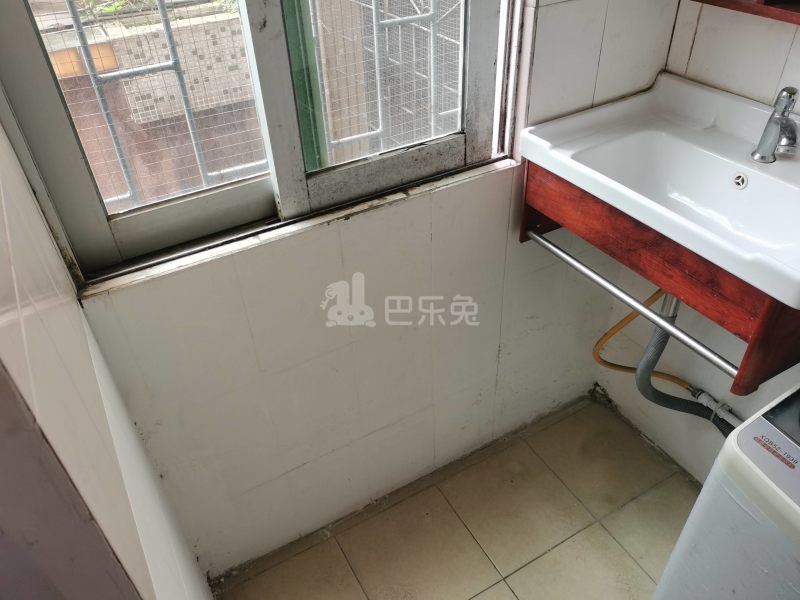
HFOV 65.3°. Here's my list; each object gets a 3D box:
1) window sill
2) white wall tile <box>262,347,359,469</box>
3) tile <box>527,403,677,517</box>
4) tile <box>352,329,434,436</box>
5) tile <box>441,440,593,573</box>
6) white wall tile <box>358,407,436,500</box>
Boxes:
[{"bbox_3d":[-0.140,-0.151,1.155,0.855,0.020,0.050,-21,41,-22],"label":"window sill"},{"bbox_3d":[-0.185,0.245,1.388,0.200,0.305,0.010,-21,42,-21],"label":"white wall tile"},{"bbox_3d":[0.562,0.441,1.759,0.295,0.010,0.300,-21,42,-21],"label":"tile"},{"bbox_3d":[-0.011,0.178,1.460,0.200,0.305,0.010,-21,42,-21],"label":"tile"},{"bbox_3d":[0.303,0.540,1.652,0.300,0.010,0.300,-21,42,-21],"label":"tile"},{"bbox_3d":[0.001,0.399,1.636,0.200,0.257,0.010,-21,42,-21],"label":"white wall tile"}]

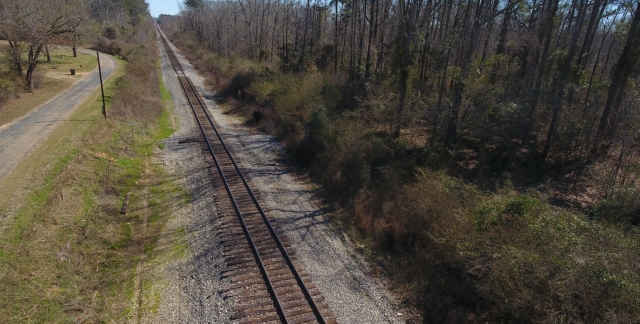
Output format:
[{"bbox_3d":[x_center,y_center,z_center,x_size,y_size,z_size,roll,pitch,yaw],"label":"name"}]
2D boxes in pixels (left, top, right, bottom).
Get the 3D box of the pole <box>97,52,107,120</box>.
[{"bbox_3d":[-24.851,-8.485,42.107,0.260,7.650,0.260,-5,21,-22],"label":"pole"}]

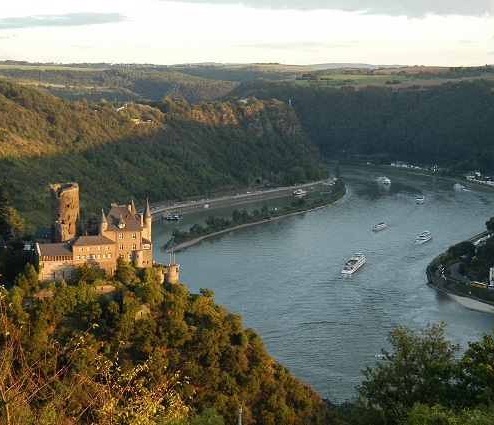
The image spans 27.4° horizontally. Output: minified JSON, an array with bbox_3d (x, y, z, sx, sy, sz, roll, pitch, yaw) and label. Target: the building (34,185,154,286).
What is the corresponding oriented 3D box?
[{"bbox_3d":[-59.500,7.980,398.610,42.500,34.000,28.000,-2,8,-17],"label":"building"}]

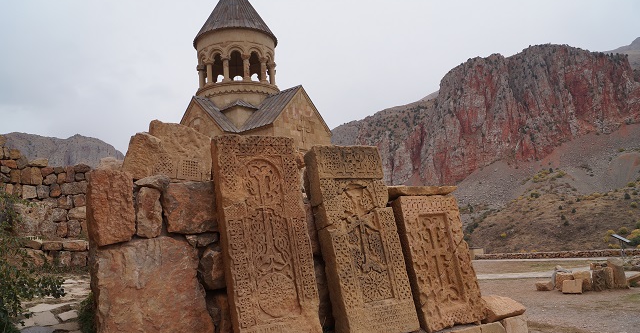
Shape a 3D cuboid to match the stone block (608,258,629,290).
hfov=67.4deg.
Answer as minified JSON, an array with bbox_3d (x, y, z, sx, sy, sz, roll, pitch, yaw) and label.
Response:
[{"bbox_3d":[7.479,2.687,12.048,0.310,0.711,0.350,-4,-9,0],"label":"stone block"}]

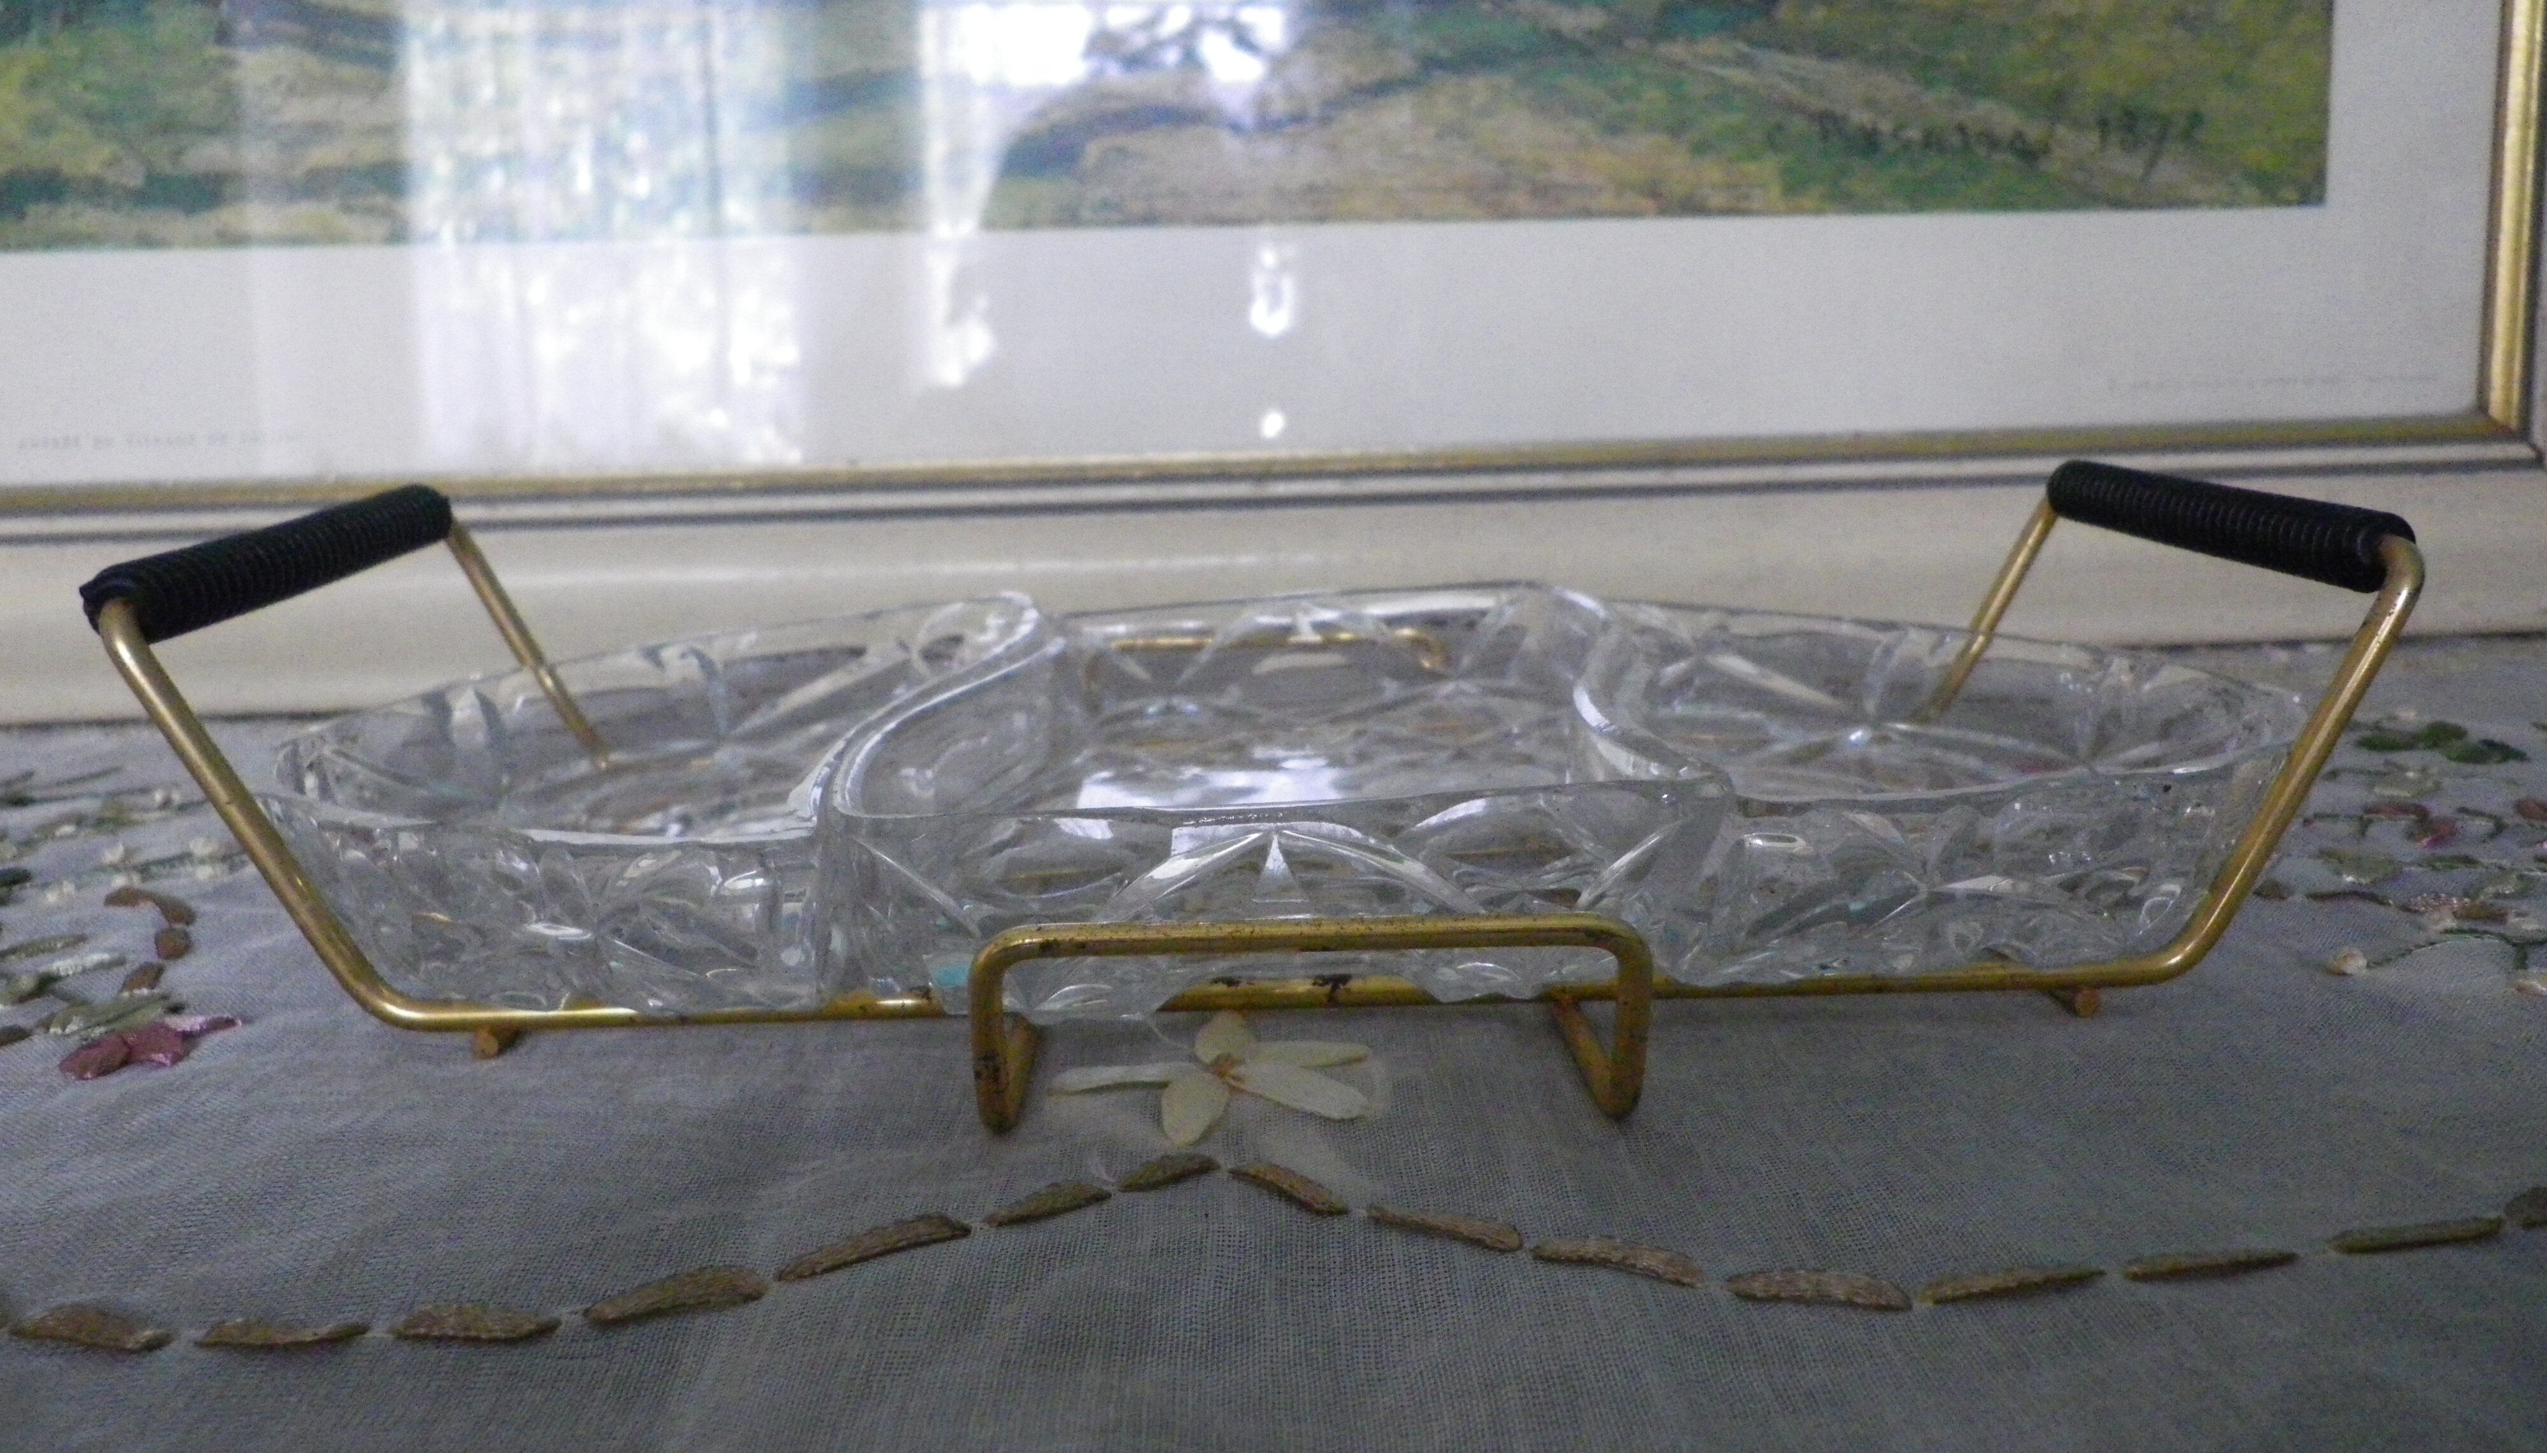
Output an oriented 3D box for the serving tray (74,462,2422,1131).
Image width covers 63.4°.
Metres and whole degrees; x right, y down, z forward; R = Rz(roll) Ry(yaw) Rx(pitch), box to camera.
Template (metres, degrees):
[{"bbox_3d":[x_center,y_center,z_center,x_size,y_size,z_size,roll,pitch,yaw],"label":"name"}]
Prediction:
[{"bbox_3d":[0.001,-0.003,0.378,0.348,0.076,0.231,-1,11,-2],"label":"serving tray"}]

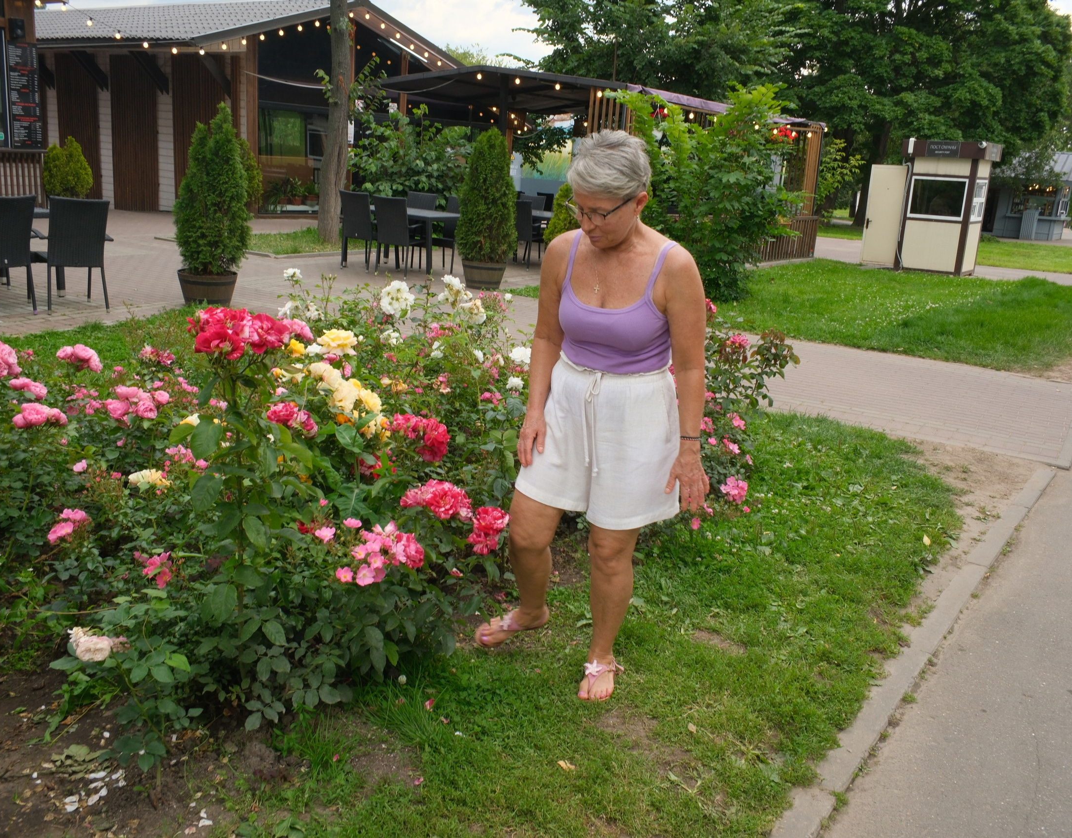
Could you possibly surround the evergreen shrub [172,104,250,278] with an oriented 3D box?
[{"bbox_3d":[-2.950,-2.081,8.593,0.677,1.498,0.677,4,14,0],"label":"evergreen shrub"}]

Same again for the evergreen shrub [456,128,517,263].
[{"bbox_3d":[-0.583,-2.614,11.083,0.715,1.553,0.715,4,14,0],"label":"evergreen shrub"}]

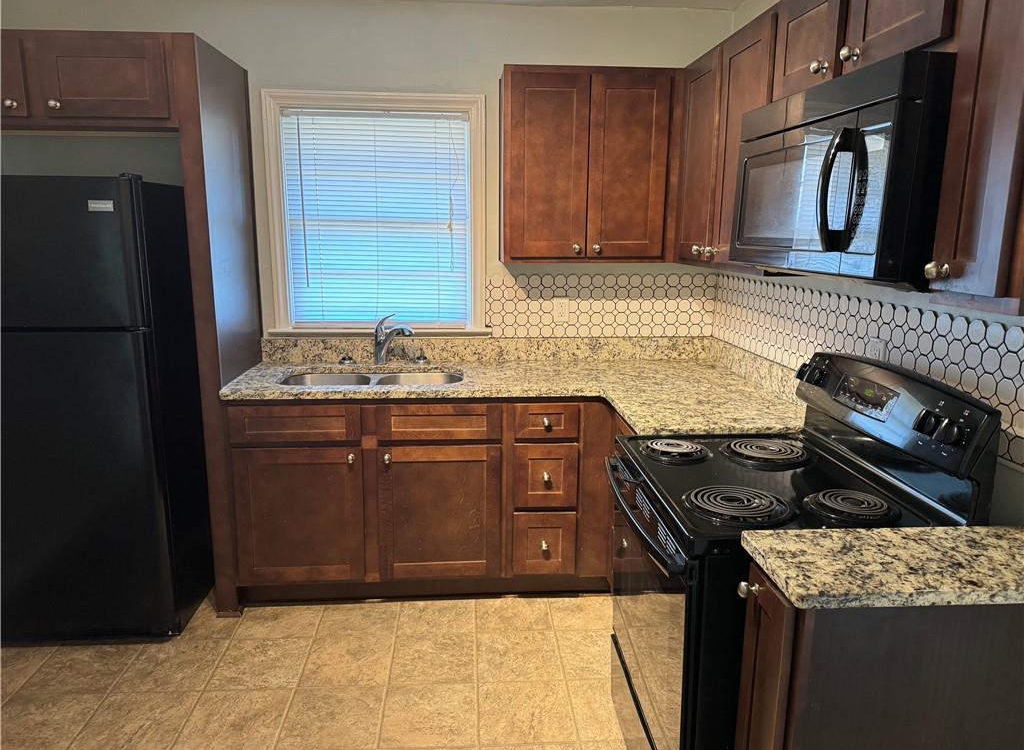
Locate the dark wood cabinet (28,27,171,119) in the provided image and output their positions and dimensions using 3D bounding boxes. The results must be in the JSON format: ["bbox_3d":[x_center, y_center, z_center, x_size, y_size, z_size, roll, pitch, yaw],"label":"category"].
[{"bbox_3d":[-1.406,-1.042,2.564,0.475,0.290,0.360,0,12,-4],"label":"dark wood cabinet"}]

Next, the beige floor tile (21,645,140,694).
[{"bbox_3d":[-1.507,1.035,2.513,0.305,0.010,0.306,0,12,-4],"label":"beige floor tile"}]

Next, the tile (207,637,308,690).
[{"bbox_3d":[-0.897,1.033,2.550,0.310,0.010,0.306,0,12,-4],"label":"tile"}]

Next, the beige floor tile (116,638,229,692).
[{"bbox_3d":[-1.204,1.034,2.531,0.303,0.010,0.306,0,12,-4],"label":"beige floor tile"}]

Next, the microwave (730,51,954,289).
[{"bbox_3d":[0.873,-0.462,1.705,0.428,0.414,0.765,0,12,-4],"label":"microwave"}]

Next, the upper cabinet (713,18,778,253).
[{"bbox_3d":[0.878,-0.718,2.264,0.340,0.742,0.410,0,12,-4],"label":"upper cabinet"}]

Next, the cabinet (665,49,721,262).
[{"bbox_3d":[0.830,-0.792,2.682,0.310,0.760,0.420,0,12,-4],"label":"cabinet"}]

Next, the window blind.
[{"bbox_3d":[-0.597,-0.687,3.190,0.804,0.947,0.040,0,12,-4],"label":"window blind"}]

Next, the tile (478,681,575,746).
[{"bbox_3d":[0.041,1.094,2.302,0.300,0.010,0.300,0,12,-4],"label":"tile"}]

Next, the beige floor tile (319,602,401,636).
[{"bbox_3d":[-0.606,0.970,2.844,0.300,0.010,0.280,0,12,-4],"label":"beige floor tile"}]

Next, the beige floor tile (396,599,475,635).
[{"bbox_3d":[-0.302,0.969,2.864,0.300,0.010,0.280,0,12,-4],"label":"beige floor tile"}]

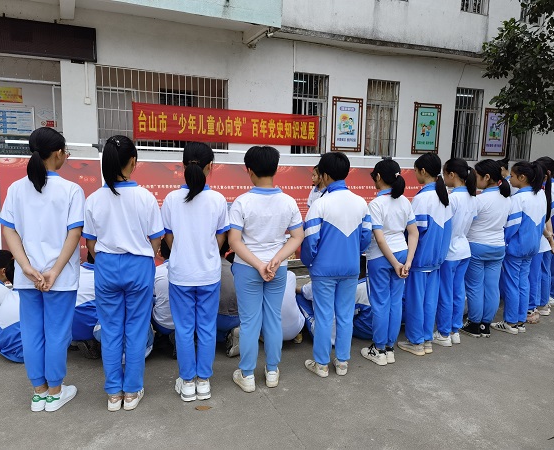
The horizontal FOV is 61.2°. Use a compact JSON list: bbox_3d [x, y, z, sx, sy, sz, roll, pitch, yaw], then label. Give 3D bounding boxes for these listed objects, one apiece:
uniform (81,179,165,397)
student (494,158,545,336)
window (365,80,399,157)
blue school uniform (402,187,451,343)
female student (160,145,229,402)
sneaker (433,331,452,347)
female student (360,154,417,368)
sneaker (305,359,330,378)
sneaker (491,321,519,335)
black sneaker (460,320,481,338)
[{"bbox_3d":[-0.888,0.366,2.712,0.440,1.200,0.280,1,9,-4],"label":"uniform"},{"bbox_3d":[2.076,0.197,4.048,0.420,1.466,0.330,-4,10,-30],"label":"student"},{"bbox_3d":[2.525,-2.535,11.198,0.879,1.785,0.120,-2,9,-20],"label":"window"},{"bbox_3d":[1.126,0.285,3.544,0.400,1.220,0.290,-4,11,-33],"label":"blue school uniform"},{"bbox_3d":[-0.479,0.289,2.817,0.400,1.540,0.290,0,9,-6],"label":"female student"},{"bbox_3d":[1.341,0.906,3.810,0.090,0.100,0.240,-5,11,-36],"label":"sneaker"},{"bbox_3d":[0.782,0.270,3.343,0.400,1.475,0.340,-4,11,-33],"label":"female student"},{"bbox_3d":[0.282,0.968,3.241,0.090,0.100,0.245,-4,10,-34],"label":"sneaker"},{"bbox_3d":[2.038,0.865,4.155,0.095,0.110,0.260,-5,11,-36],"label":"sneaker"},{"bbox_3d":[1.667,0.868,4.018,0.090,0.130,0.240,-3,10,-28],"label":"black sneaker"}]

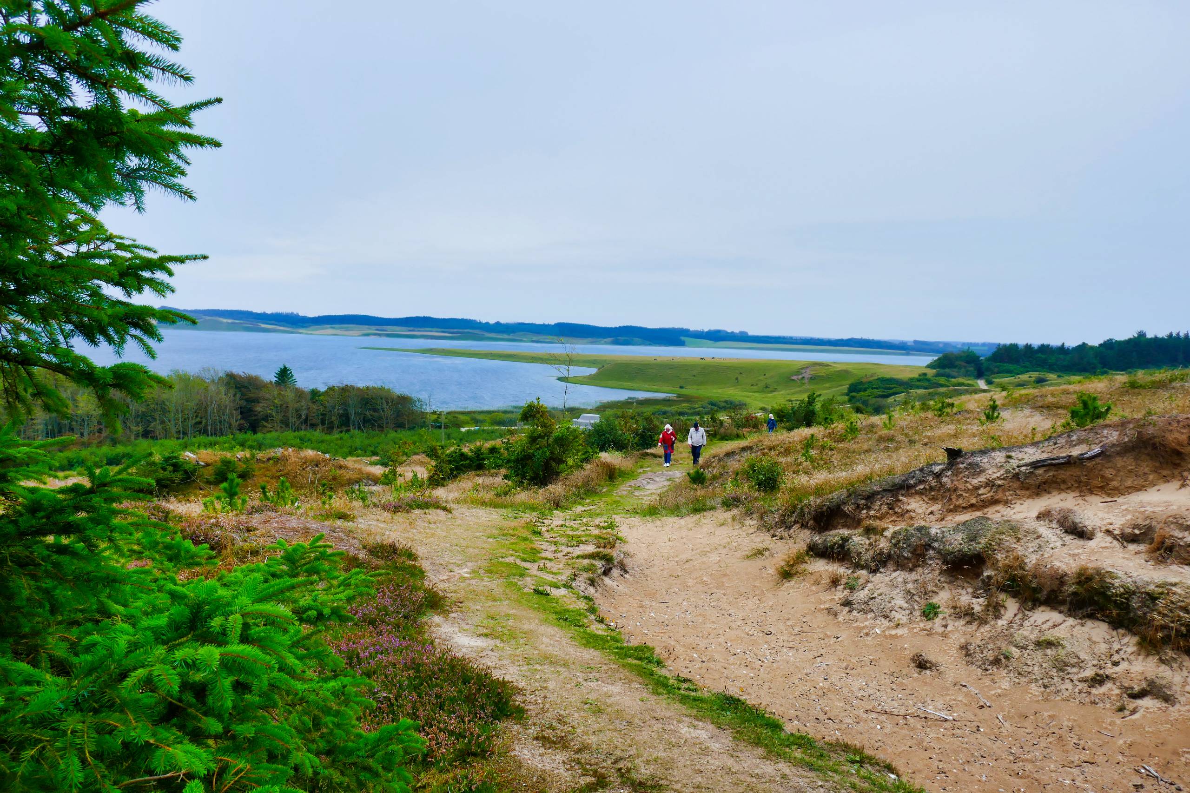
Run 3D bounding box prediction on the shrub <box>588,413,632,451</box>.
[{"bbox_3d":[0.628,1.621,36.000,1.985,1.756,1.826,2,5,0],"label":"shrub"}]

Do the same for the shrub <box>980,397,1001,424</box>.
[{"bbox_3d":[8.627,0.304,18.000,0.456,0.599,0.420,2,5,0],"label":"shrub"}]

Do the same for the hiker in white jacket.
[{"bbox_3d":[4.121,1.893,33.300,0.720,1.750,0.450,3,5,7],"label":"hiker in white jacket"}]

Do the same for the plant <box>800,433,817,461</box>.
[{"bbox_3d":[6.197,1.486,24.000,0.476,0.798,0.438,2,5,0],"label":"plant"}]

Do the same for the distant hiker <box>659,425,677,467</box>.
[{"bbox_3d":[2.826,1.909,32.000,0.680,1.640,0.450,3,5,7],"label":"distant hiker"}]

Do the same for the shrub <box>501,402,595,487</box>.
[{"bbox_3d":[-1.255,1.307,23.000,2.485,2.371,2.286,2,5,0],"label":"shrub"}]

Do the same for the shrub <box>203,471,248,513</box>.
[{"bbox_3d":[-5.546,1.437,12.400,0.656,0.605,0.604,2,5,0],"label":"shrub"}]

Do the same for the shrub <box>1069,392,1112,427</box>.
[{"bbox_3d":[8.103,0.228,13.500,0.685,0.569,0.630,2,5,0],"label":"shrub"}]

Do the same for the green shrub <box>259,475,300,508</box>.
[{"bbox_3d":[-4.966,1.500,13.000,0.631,0.504,0.580,2,5,0],"label":"green shrub"}]

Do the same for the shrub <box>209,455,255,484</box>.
[{"bbox_3d":[-7.030,1.414,16.000,0.882,0.585,0.812,2,5,0],"label":"shrub"}]

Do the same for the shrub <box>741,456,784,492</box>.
[{"bbox_3d":[3.848,1.796,19.000,0.985,0.843,0.906,2,5,0],"label":"shrub"}]

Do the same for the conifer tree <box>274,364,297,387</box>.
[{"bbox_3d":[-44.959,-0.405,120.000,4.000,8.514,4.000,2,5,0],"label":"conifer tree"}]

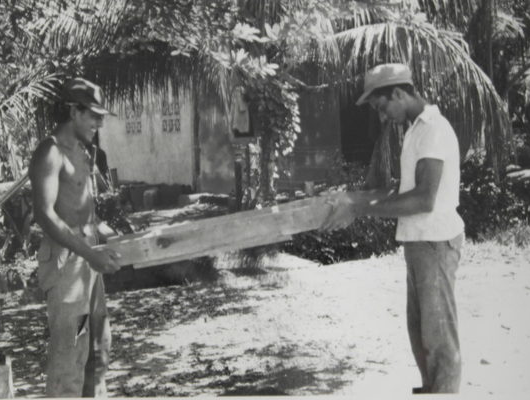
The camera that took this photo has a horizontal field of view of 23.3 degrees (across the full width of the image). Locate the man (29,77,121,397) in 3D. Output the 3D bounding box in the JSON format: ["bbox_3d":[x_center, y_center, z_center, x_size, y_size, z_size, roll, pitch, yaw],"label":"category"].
[{"bbox_3d":[-0.935,0.235,6.350,0.480,1.680,0.500,2,4,33],"label":"man"}]

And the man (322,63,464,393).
[{"bbox_3d":[0.638,0.153,6.420,0.700,1.680,0.500,0,4,2],"label":"man"}]

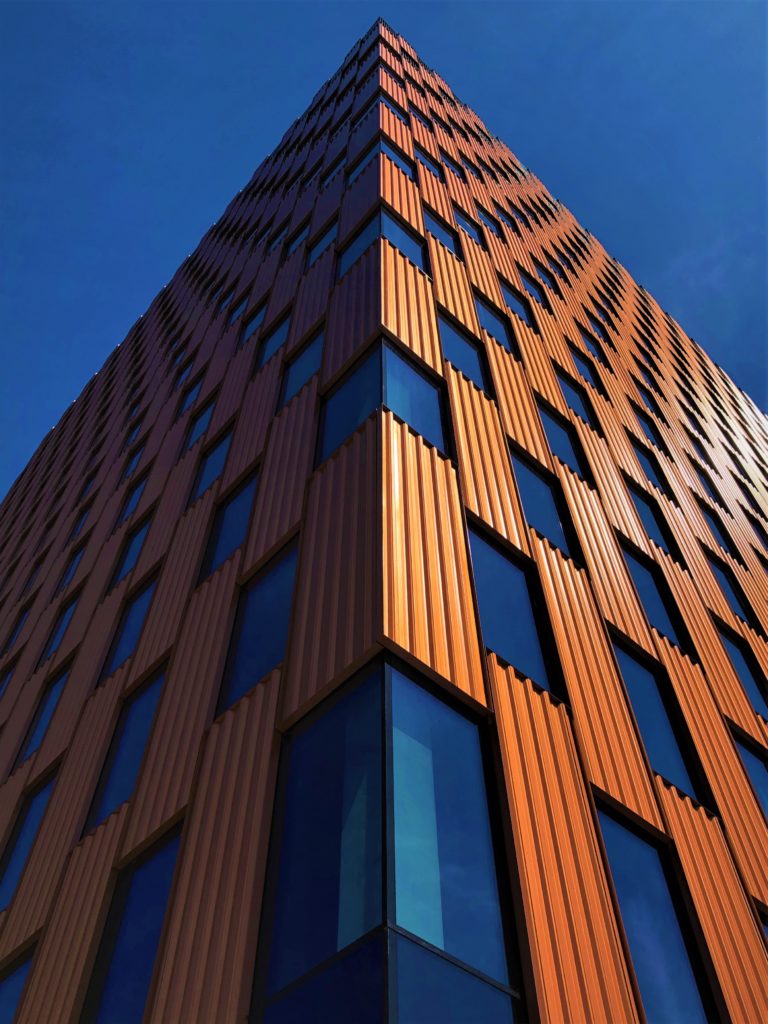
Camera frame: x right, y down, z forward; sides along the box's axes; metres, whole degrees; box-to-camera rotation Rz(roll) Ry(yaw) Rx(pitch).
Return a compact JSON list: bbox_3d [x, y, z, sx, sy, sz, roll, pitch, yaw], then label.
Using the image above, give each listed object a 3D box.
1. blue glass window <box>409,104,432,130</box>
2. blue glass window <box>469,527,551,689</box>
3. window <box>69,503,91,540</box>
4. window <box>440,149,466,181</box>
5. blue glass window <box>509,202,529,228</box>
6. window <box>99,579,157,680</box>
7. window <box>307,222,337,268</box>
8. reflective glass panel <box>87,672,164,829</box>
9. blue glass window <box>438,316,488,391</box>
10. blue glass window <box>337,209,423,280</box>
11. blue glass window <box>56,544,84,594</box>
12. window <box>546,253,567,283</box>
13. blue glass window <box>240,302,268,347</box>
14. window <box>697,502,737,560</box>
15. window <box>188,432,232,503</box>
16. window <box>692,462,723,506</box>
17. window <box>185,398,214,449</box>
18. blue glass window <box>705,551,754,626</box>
[{"bbox_3d":[1.345,-14.902,31.351,1.220,2.350,0.200,35,-61,-23],"label":"blue glass window"},{"bbox_3d":[1.418,1.155,9.722,1.199,2.218,0.122,36,-62,-23],"label":"blue glass window"},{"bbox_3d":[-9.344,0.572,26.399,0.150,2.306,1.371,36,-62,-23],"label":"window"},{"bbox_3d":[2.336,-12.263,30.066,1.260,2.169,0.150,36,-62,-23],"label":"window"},{"bbox_3d":[5.709,-12.547,35.448,1.199,2.218,0.122,36,-62,-23],"label":"blue glass window"},{"bbox_3d":[-4.362,2.057,14.729,0.150,2.410,1.371,36,-62,-23],"label":"window"},{"bbox_3d":[-1.525,-6.649,20.712,0.200,2.350,1.220,37,-62,-24],"label":"window"},{"bbox_3d":[-3.386,3.187,11.066,0.122,2.218,1.199,36,-62,-23],"label":"reflective glass panel"},{"bbox_3d":[1.417,-2.793,15.044,1.280,2.620,0.120,35,-61,-23],"label":"blue glass window"},{"bbox_3d":[-0.099,-5.619,18.034,2.186,2.473,1.202,-2,-54,1],"label":"blue glass window"},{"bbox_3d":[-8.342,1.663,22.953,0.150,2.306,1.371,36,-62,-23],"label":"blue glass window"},{"bbox_3d":[6.873,-9.687,33.290,1.199,2.218,0.122,36,-62,-23],"label":"window"},{"bbox_3d":[-3.494,-5.021,22.501,0.122,2.218,1.199,36,-62,-23],"label":"blue glass window"},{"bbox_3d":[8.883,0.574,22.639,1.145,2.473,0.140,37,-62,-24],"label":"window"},{"bbox_3d":[-3.388,-0.854,16.885,0.150,2.410,1.371,36,-62,-23],"label":"window"},{"bbox_3d":[9.106,-0.877,23.581,1.220,2.350,0.200,35,-61,-23],"label":"window"},{"bbox_3d":[-4.448,-2.068,20.234,0.122,2.218,1.199,36,-62,-23],"label":"window"},{"bbox_3d":[7.756,1.794,18.716,1.199,2.218,0.122,36,-62,-23],"label":"blue glass window"}]

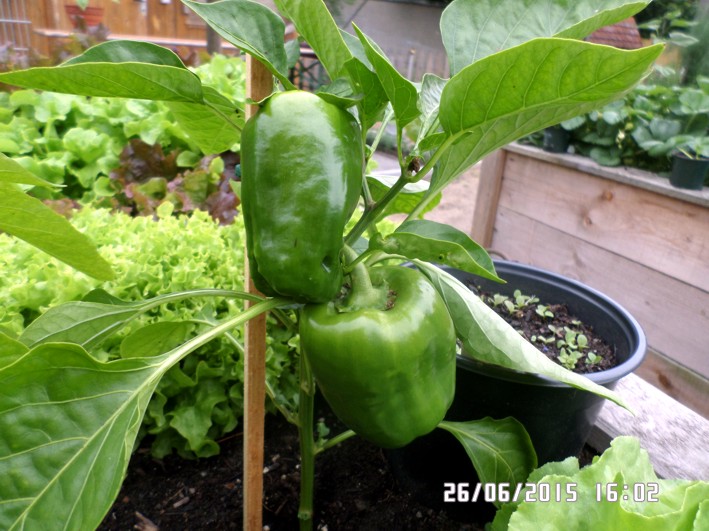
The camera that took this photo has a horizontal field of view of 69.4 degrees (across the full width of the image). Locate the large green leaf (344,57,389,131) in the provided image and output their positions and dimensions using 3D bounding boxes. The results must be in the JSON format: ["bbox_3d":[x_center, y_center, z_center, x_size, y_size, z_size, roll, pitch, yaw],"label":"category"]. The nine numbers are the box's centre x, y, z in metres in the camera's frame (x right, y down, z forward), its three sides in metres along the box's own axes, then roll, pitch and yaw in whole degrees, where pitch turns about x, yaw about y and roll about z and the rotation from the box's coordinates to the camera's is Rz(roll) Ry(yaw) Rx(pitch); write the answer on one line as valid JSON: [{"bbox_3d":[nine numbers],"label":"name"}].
[{"bbox_3d":[0.007,-0.097,0.287,0.026,0.042,0.018,-3,19,3],"label":"large green leaf"}]

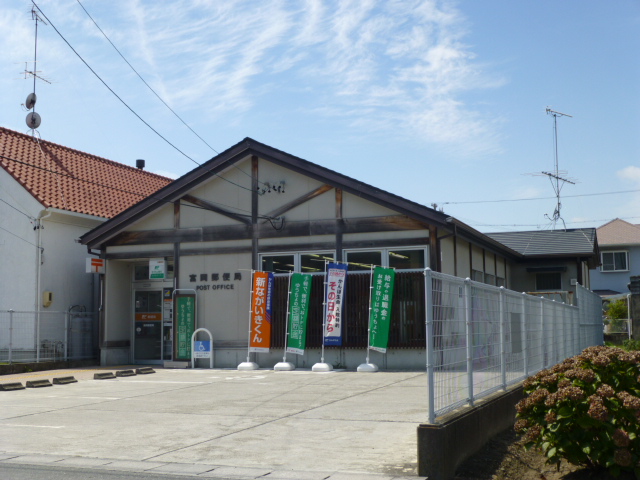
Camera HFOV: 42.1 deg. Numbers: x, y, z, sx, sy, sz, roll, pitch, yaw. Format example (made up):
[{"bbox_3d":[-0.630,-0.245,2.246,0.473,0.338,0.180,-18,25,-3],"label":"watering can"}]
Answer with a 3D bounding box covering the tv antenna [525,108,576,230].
[{"bbox_3d":[8.484,-2.495,29.615,1.650,4.400,2.300,-6,-8,42],"label":"tv antenna"}]

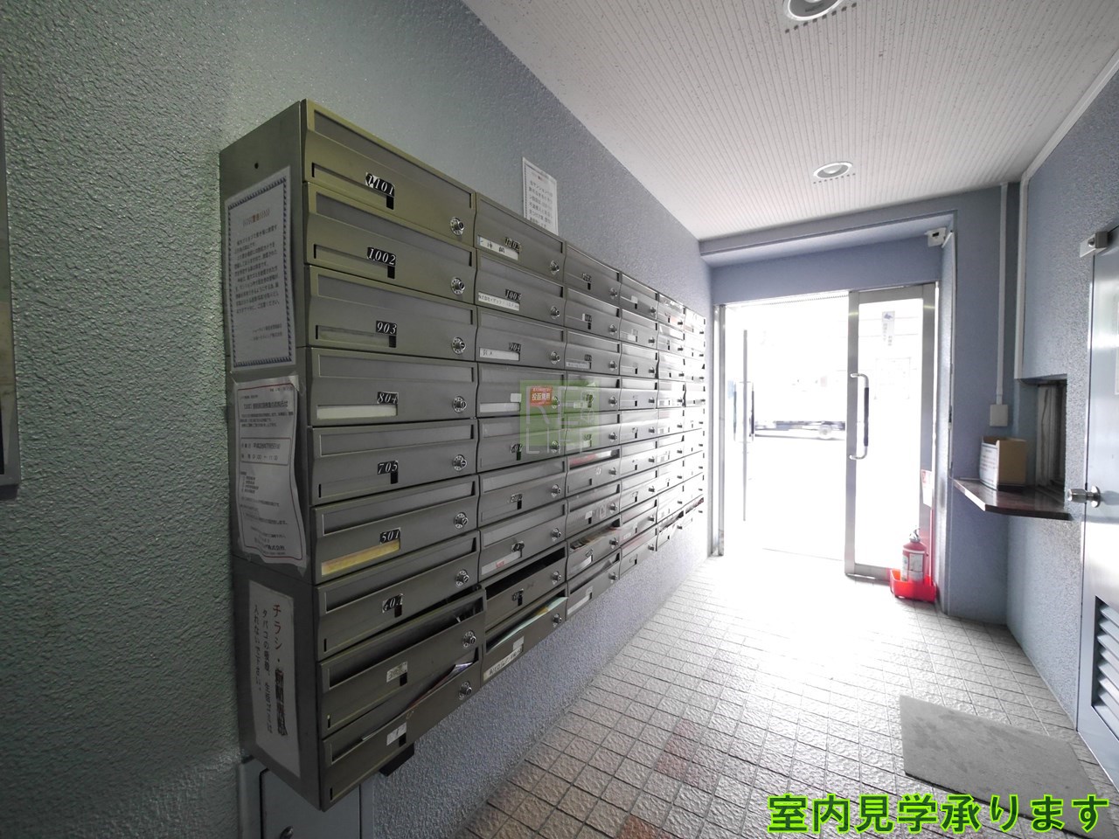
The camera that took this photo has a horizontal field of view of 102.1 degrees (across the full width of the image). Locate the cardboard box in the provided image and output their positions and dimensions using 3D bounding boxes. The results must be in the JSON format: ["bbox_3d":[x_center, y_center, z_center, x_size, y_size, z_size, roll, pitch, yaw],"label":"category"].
[{"bbox_3d":[2.319,0.225,2.373,0.105,0.252,0.340,1,3,33],"label":"cardboard box"}]

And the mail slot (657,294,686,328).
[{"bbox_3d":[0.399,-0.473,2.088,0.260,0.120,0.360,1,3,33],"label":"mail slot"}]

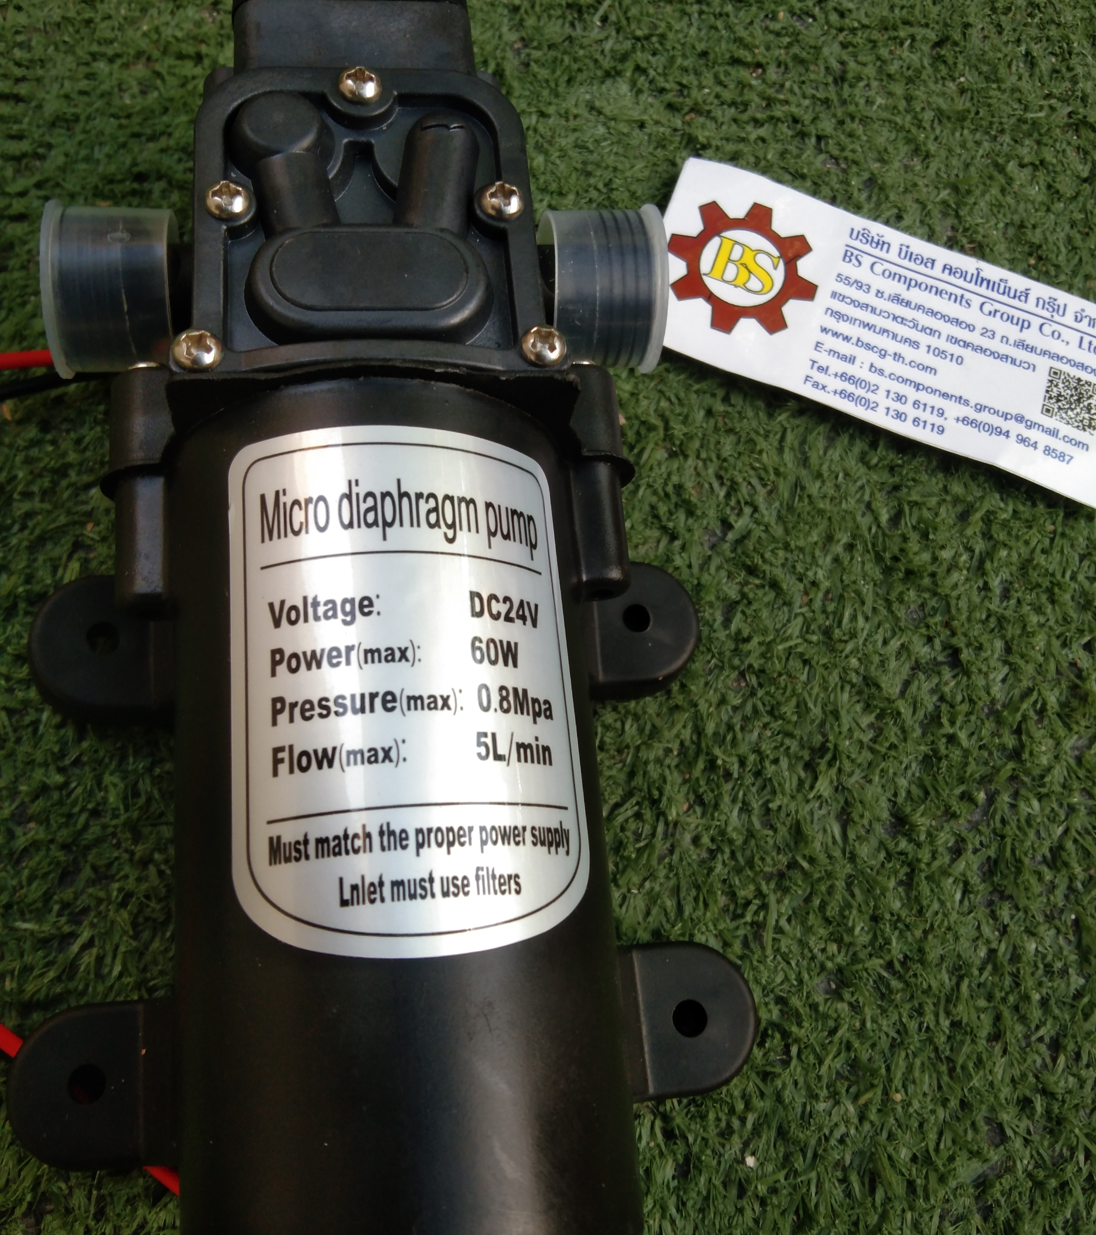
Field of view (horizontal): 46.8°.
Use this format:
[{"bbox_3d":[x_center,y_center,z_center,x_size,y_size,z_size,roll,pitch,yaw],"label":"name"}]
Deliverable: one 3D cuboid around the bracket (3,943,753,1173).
[{"bbox_3d":[-0.019,0.055,0.162,0.094,0.017,0.019,-3,73,-9],"label":"bracket"}]

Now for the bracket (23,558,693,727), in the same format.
[{"bbox_3d":[-0.025,0.002,0.182,0.094,0.017,0.019,-3,73,-9],"label":"bracket"}]

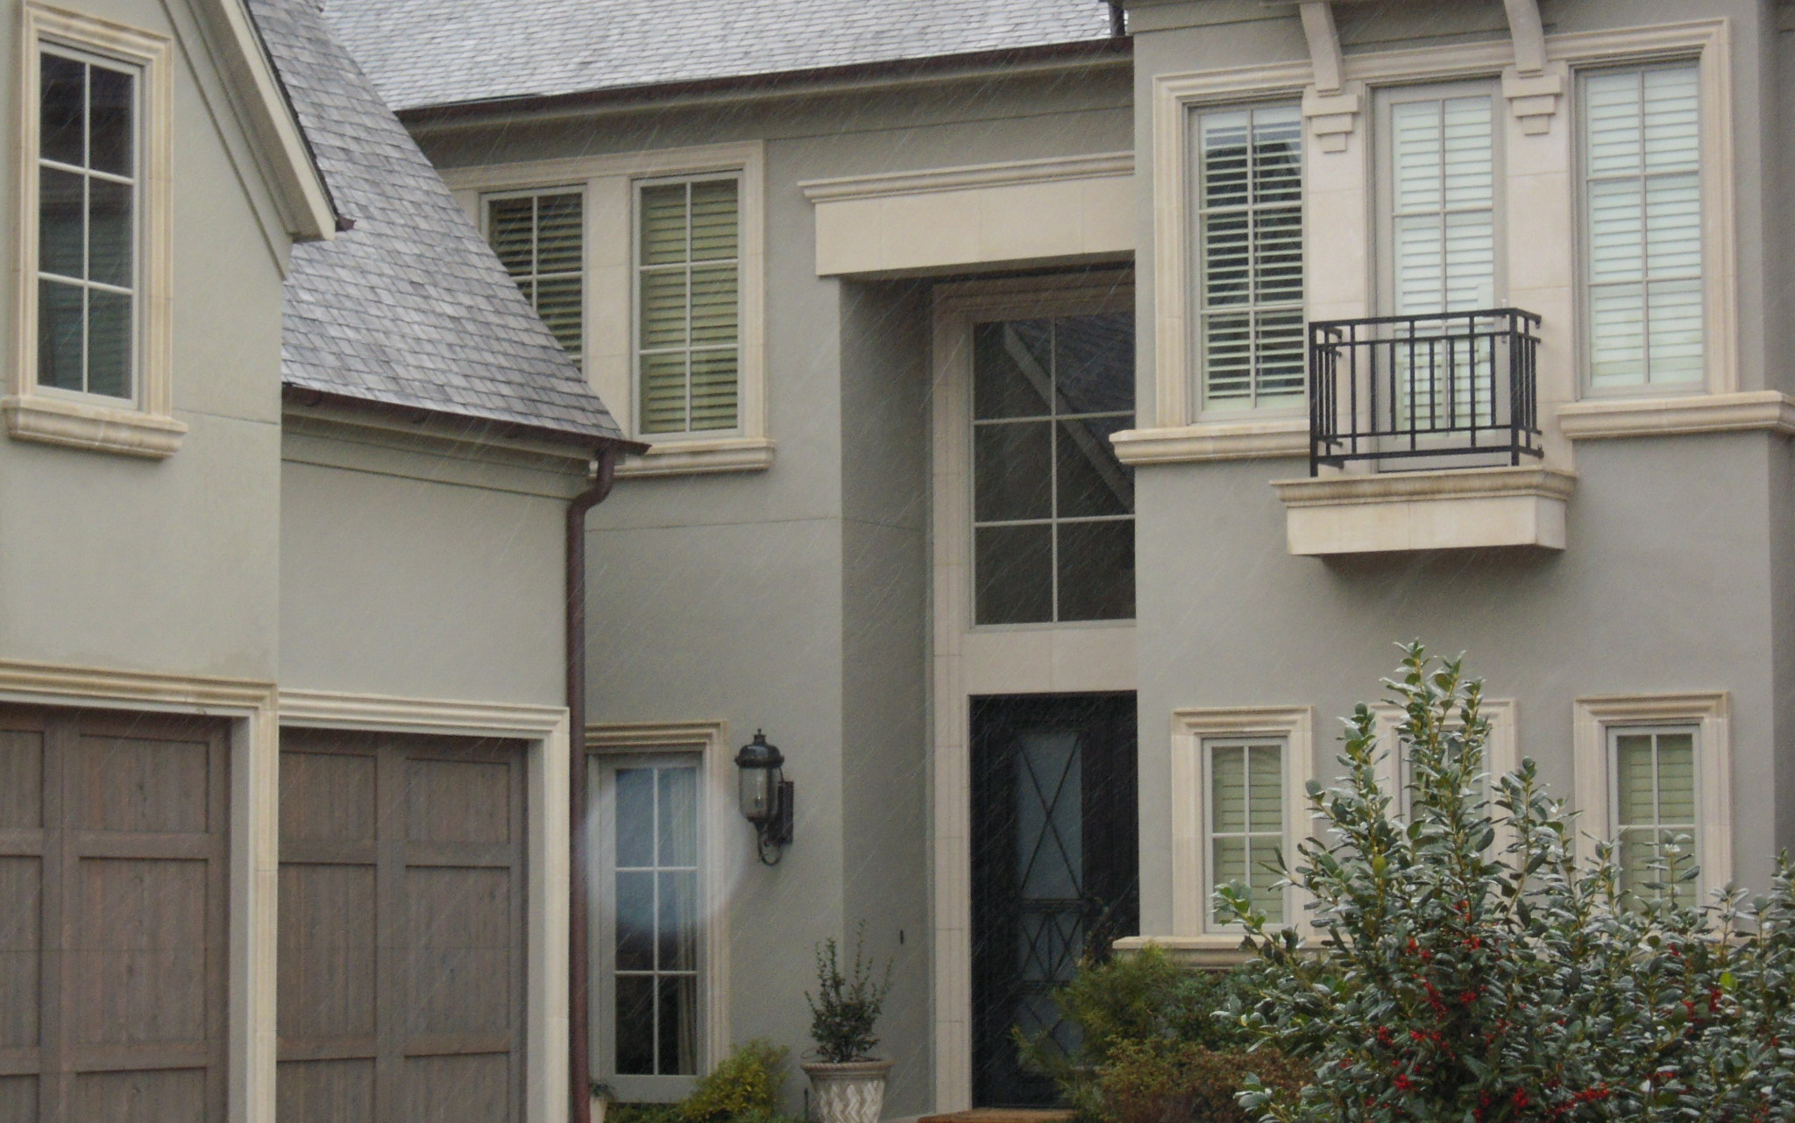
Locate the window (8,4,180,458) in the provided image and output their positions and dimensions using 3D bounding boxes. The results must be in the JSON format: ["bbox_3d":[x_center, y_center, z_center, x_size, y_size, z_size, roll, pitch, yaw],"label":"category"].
[{"bbox_3d":[-3.928,-1.607,24.956,0.120,2.134,1.321,-3,-5,29],"label":"window"}]

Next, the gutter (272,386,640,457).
[{"bbox_3d":[-2.477,-0.746,27.624,0.152,0.126,4.072,-3,-5,29],"label":"gutter"}]

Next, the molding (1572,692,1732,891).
[{"bbox_3d":[4.378,1.482,29.511,0.945,1.415,0.121,-3,-5,29],"label":"molding"}]

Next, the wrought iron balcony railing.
[{"bbox_3d":[3.135,-0.984,30.134,1.354,0.924,0.404,-3,-5,29],"label":"wrought iron balcony railing"}]

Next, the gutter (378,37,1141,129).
[{"bbox_3d":[-1.135,-2.975,32.151,5.980,0.125,0.150,-3,-5,29],"label":"gutter"}]

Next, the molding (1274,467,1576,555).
[{"bbox_3d":[3.026,-0.266,29.175,1.689,0.429,0.520,-3,-5,29],"label":"molding"}]

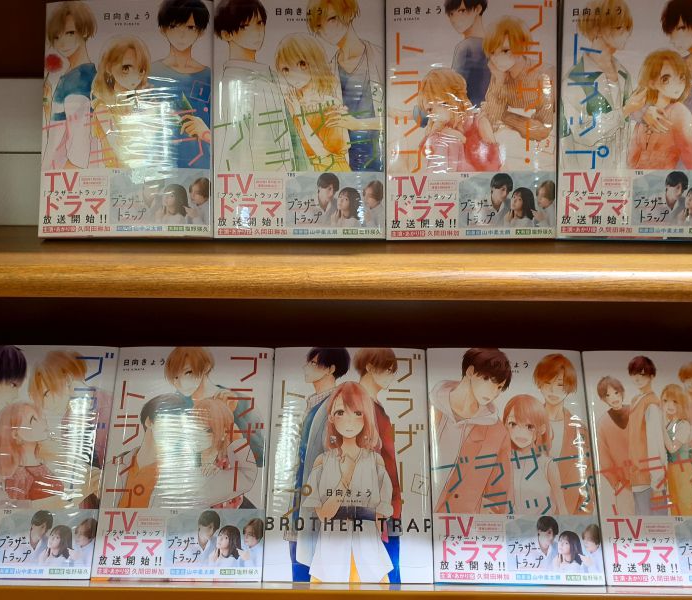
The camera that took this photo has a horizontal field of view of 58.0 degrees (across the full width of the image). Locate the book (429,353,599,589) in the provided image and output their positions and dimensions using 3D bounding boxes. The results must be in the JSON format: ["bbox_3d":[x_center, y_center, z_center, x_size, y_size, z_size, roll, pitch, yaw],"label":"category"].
[{"bbox_3d":[0.133,0.131,0.506,0.128,0.182,0.015,0,-19,0],"label":"book"}]

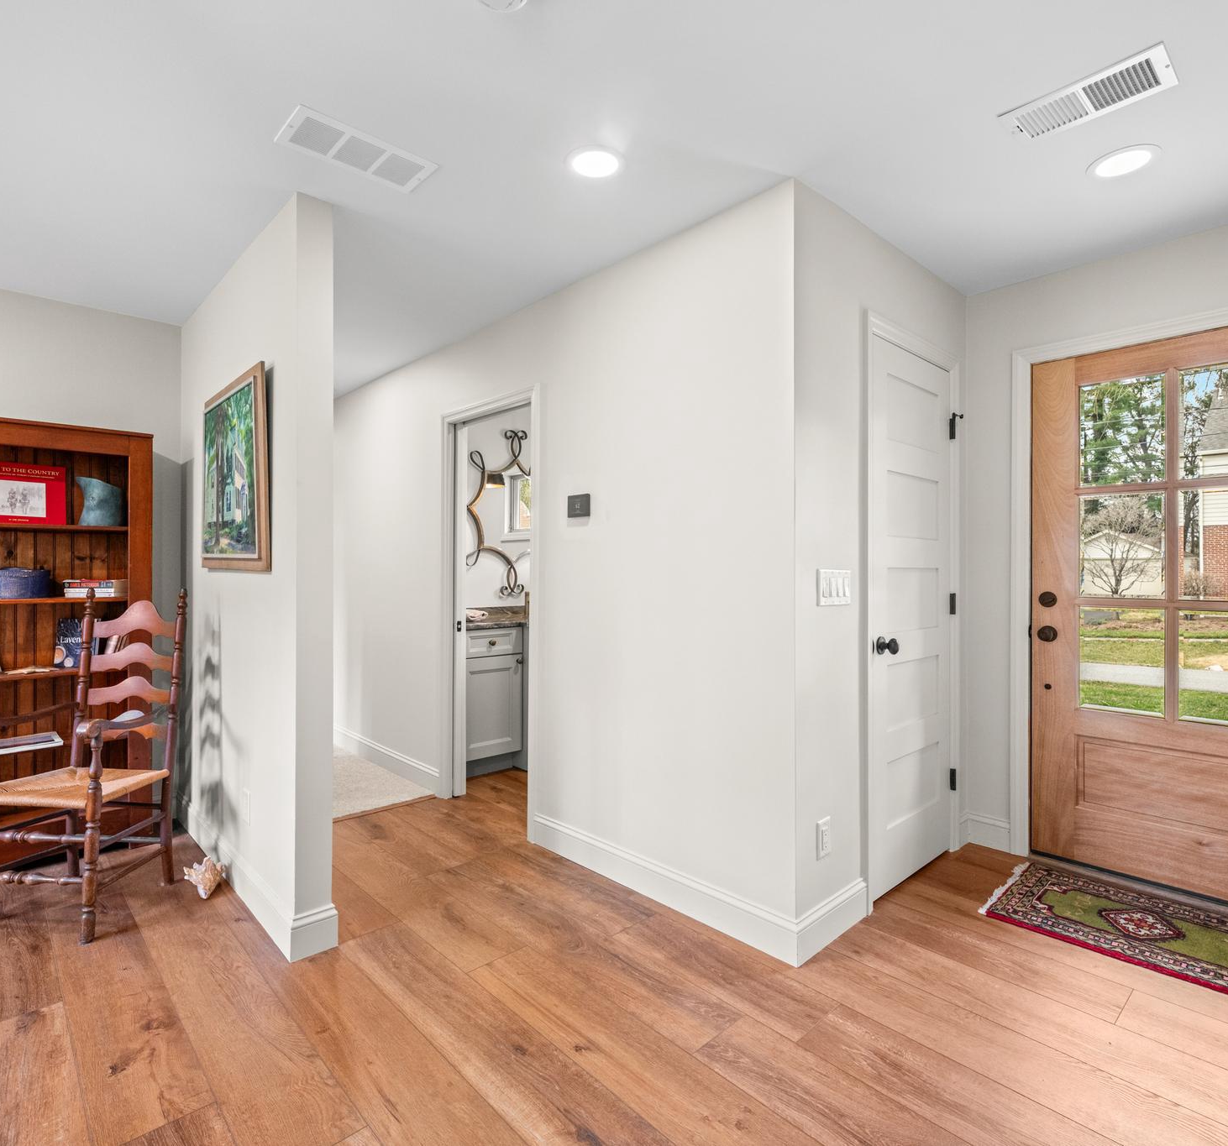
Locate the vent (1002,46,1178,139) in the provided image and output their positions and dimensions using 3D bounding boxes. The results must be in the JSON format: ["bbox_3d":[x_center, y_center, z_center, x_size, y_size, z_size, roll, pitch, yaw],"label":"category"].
[{"bbox_3d":[1.224,-1.220,1.740,0.198,0.016,0.345,0,0,-43],"label":"vent"}]

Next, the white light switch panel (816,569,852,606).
[{"bbox_3d":[0.743,0.048,2.221,0.209,0.115,0.012,0,0,-43],"label":"white light switch panel"}]

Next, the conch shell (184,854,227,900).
[{"bbox_3d":[-1.540,1.144,2.520,0.140,0.110,0.150,0,0,-31],"label":"conch shell"}]

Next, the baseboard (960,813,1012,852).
[{"bbox_3d":[1.649,1.137,2.936,0.016,0.140,0.185,0,0,-43],"label":"baseboard"}]

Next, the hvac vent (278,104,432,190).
[{"bbox_3d":[-0.728,-1.197,1.921,0.390,0.016,0.200,0,0,-43],"label":"hvac vent"}]

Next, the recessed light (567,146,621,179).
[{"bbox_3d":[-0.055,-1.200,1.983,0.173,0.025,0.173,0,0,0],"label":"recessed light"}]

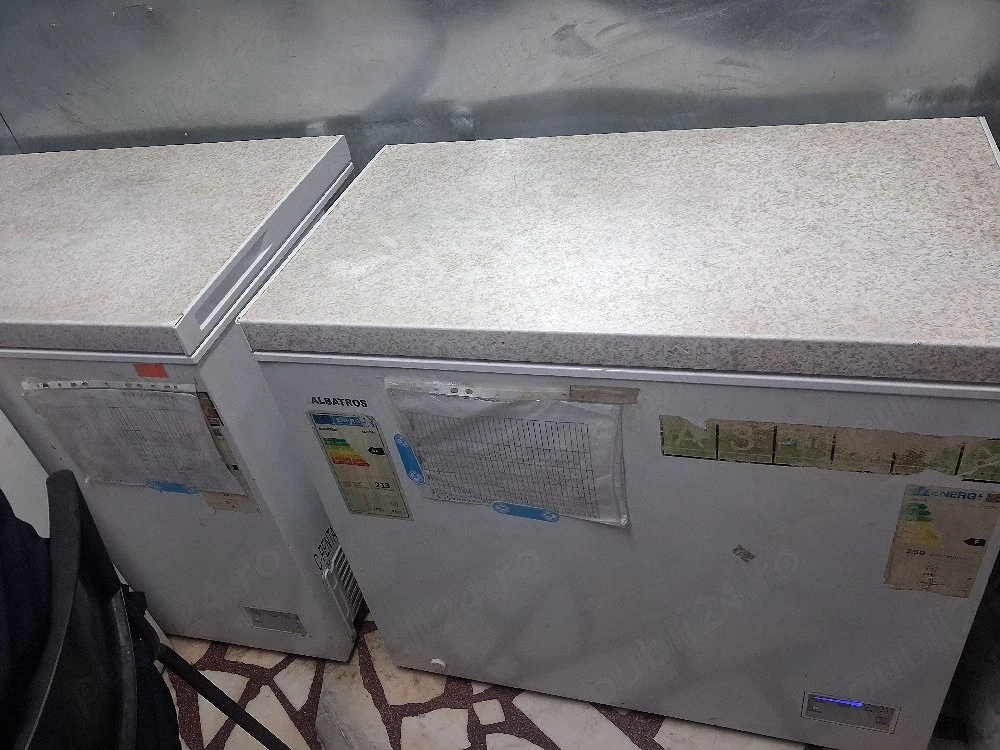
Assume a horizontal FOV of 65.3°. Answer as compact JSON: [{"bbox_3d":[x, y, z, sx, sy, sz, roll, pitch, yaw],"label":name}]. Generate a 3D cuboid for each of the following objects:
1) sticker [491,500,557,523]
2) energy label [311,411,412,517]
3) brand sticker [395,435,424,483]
[{"bbox_3d":[0.036,0.197,1.119,0.099,0.027,0.002,6,42,16],"label":"sticker"},{"bbox_3d":[-0.205,0.139,1.159,0.110,0.220,0.002,3,41,18],"label":"energy label"},{"bbox_3d":[-0.130,0.121,1.115,0.026,0.100,0.002,1,40,20],"label":"brand sticker"}]

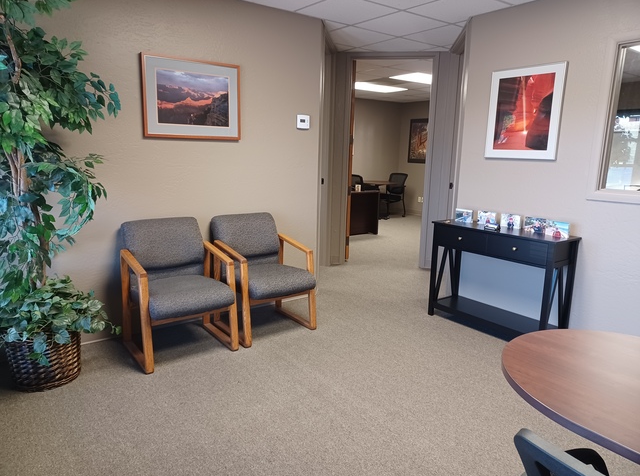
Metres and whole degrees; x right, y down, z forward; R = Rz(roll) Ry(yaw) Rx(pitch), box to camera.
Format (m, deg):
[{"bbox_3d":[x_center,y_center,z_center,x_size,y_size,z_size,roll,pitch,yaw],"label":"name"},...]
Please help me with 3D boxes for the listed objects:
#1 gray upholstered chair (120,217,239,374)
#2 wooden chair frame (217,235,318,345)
[{"bbox_3d":[-0.935,0.327,3.037,0.605,0.835,0.650,-7,13,-36],"label":"gray upholstered chair"},{"bbox_3d":[-0.428,0.350,3.451,0.608,0.657,0.550,-7,13,-36],"label":"wooden chair frame"}]

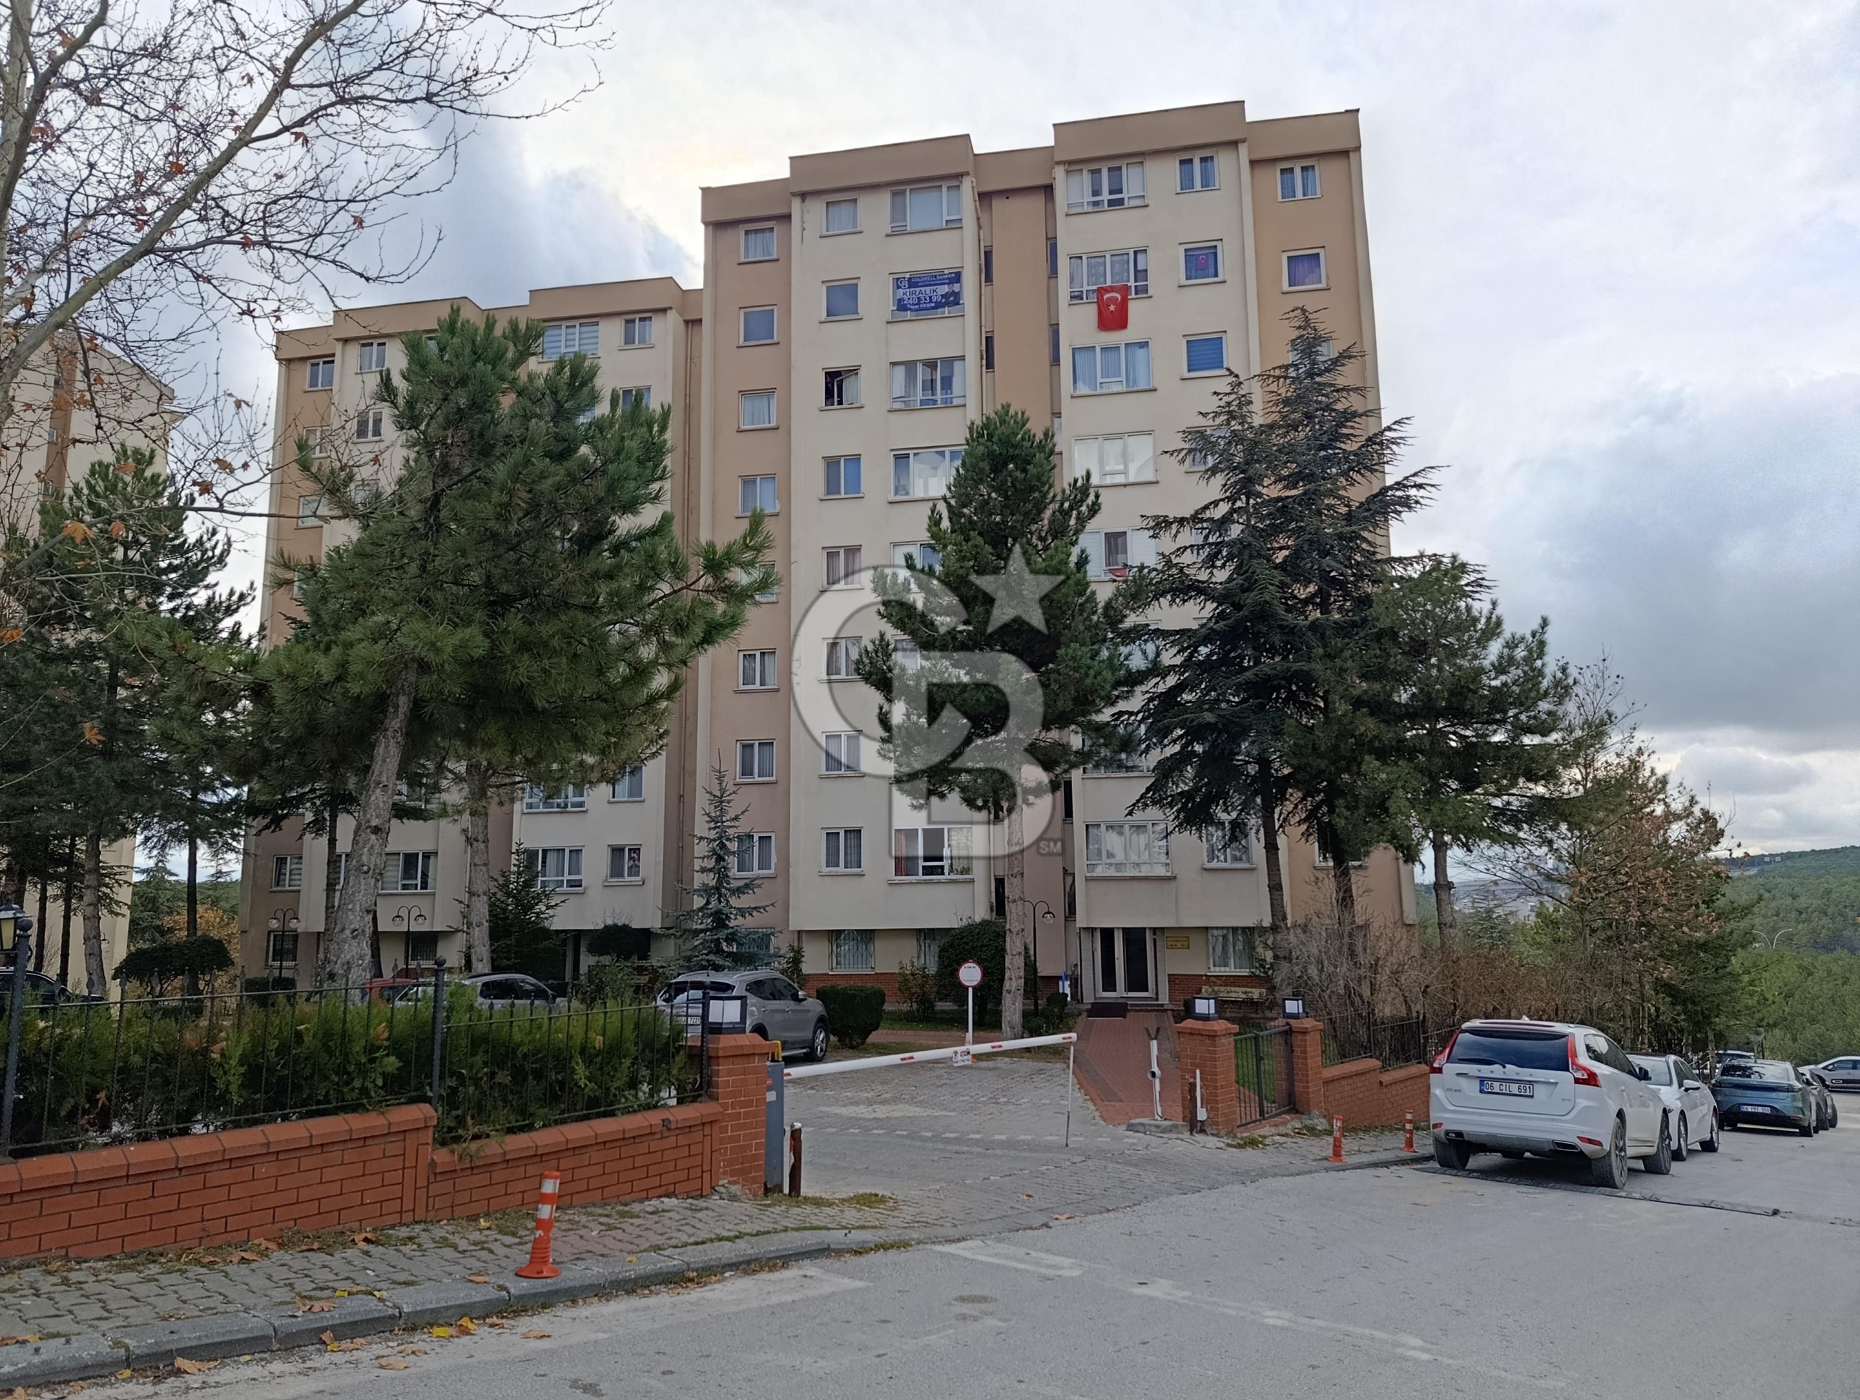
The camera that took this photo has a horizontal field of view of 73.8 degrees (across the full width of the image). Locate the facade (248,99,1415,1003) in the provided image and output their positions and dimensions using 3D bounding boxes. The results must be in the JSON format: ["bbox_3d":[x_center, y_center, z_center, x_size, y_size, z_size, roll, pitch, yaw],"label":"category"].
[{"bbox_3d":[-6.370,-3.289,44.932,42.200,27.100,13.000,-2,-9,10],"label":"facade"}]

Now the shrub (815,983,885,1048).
[{"bbox_3d":[-1.627,6.599,25.900,1.420,1.360,1.420,1,-9,-10],"label":"shrub"}]

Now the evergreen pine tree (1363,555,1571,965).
[{"bbox_3d":[10.791,2.020,24.769,4.370,10.134,4.600,-1,-9,0],"label":"evergreen pine tree"}]

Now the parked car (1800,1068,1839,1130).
[{"bbox_3d":[23.012,10.619,33.200,1.810,1.530,4.400,-8,-19,38],"label":"parked car"}]

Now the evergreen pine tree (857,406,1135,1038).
[{"bbox_3d":[1.328,0.225,25.798,5.700,13.300,5.500,-2,-9,10],"label":"evergreen pine tree"}]

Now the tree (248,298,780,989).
[{"bbox_3d":[-4.984,-0.423,14.861,6.141,9.130,5.600,-1,-9,0],"label":"tree"}]

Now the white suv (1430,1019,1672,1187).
[{"bbox_3d":[7.438,4.702,14.722,1.900,1.710,4.640,-6,-17,37],"label":"white suv"}]

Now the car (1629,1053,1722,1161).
[{"bbox_3d":[10.951,6.243,19.320,1.800,1.460,4.550,-8,-18,39],"label":"car"}]

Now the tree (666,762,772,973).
[{"bbox_3d":[-5.009,4.627,29.809,2.700,6.350,2.700,-1,-9,0],"label":"tree"}]

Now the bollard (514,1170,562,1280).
[{"bbox_3d":[-1.689,2.285,5.433,0.200,0.450,0.200,4,-14,0],"label":"bollard"}]

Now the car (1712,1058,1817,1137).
[{"bbox_3d":[19.506,9.264,28.845,1.860,1.540,4.700,-8,-18,37],"label":"car"}]

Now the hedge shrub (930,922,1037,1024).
[{"bbox_3d":[1.287,6.534,29.639,2.470,2.485,2.400,-1,-9,0],"label":"hedge shrub"}]

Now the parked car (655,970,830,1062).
[{"bbox_3d":[-3.330,5.840,22.750,1.810,1.600,4.380,-3,-13,19],"label":"parked car"}]

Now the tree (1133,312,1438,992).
[{"bbox_3d":[8.182,-1.000,28.496,6.956,16.935,6.200,-1,-9,0],"label":"tree"}]

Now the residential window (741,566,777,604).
[{"bbox_3d":[-5.452,-3.651,39.351,1.196,1.257,0.150,-2,-9,10],"label":"residential window"}]

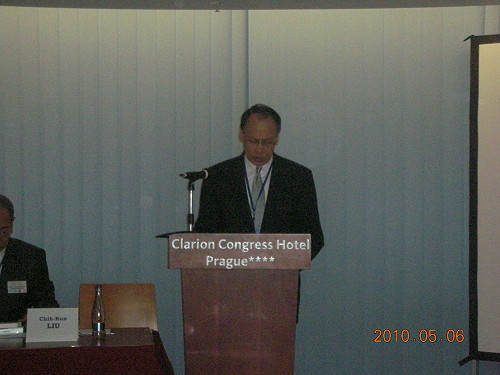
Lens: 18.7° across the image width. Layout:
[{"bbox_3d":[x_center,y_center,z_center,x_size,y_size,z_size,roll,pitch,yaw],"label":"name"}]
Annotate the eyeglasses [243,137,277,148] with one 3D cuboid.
[{"bbox_3d":[0.047,-0.212,6.680,0.142,0.045,0.140,4,20,-1],"label":"eyeglasses"}]

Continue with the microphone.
[{"bbox_3d":[-0.230,-0.053,6.420,0.200,0.052,0.050,-2,2,-44],"label":"microphone"}]

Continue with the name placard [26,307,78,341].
[{"bbox_3d":[-0.805,0.559,6.210,0.210,0.136,0.100,0,2,-2],"label":"name placard"}]

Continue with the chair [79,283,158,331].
[{"bbox_3d":[-0.640,0.910,7.200,0.440,0.860,0.520,0,2,-1],"label":"chair"}]

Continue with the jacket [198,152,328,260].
[{"bbox_3d":[0.041,0.226,6.750,0.590,0.760,0.360,0,2,-1],"label":"jacket"}]

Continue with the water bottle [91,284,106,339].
[{"bbox_3d":[-0.627,0.512,6.280,0.058,0.222,0.058,0,2,0],"label":"water bottle"}]

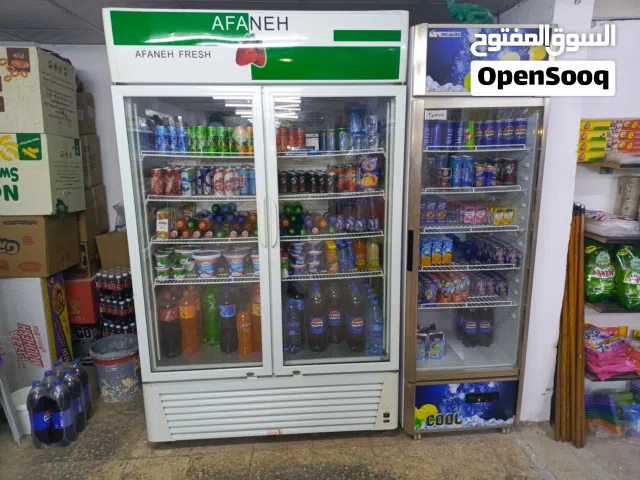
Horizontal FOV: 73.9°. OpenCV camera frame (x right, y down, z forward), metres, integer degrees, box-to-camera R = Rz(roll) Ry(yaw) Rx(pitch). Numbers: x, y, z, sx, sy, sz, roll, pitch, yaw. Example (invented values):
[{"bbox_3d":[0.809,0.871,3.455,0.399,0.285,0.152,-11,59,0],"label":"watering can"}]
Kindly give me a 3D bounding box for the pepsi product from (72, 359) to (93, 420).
[{"bbox_3d":[-1.348,0.841,2.404,0.107,0.334,0.107,-1,12,0],"label":"pepsi product"}]

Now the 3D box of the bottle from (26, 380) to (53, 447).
[{"bbox_3d":[-1.434,0.887,2.187,0.107,0.334,0.107,-1,12,0],"label":"bottle"}]

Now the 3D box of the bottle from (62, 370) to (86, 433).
[{"bbox_3d":[-1.338,0.862,2.300,0.107,0.334,0.107,-1,12,0],"label":"bottle"}]

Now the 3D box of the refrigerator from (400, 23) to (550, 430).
[{"bbox_3d":[0.693,-0.004,2.295,0.610,1.978,0.600,-2,12,-4],"label":"refrigerator"}]

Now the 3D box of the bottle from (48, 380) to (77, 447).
[{"bbox_3d":[-1.328,0.883,2.197,0.107,0.334,0.107,-1,12,0],"label":"bottle"}]

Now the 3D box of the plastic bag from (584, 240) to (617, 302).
[{"bbox_3d":[1.387,0.161,2.141,0.180,0.310,0.100,-1,12,-2],"label":"plastic bag"}]

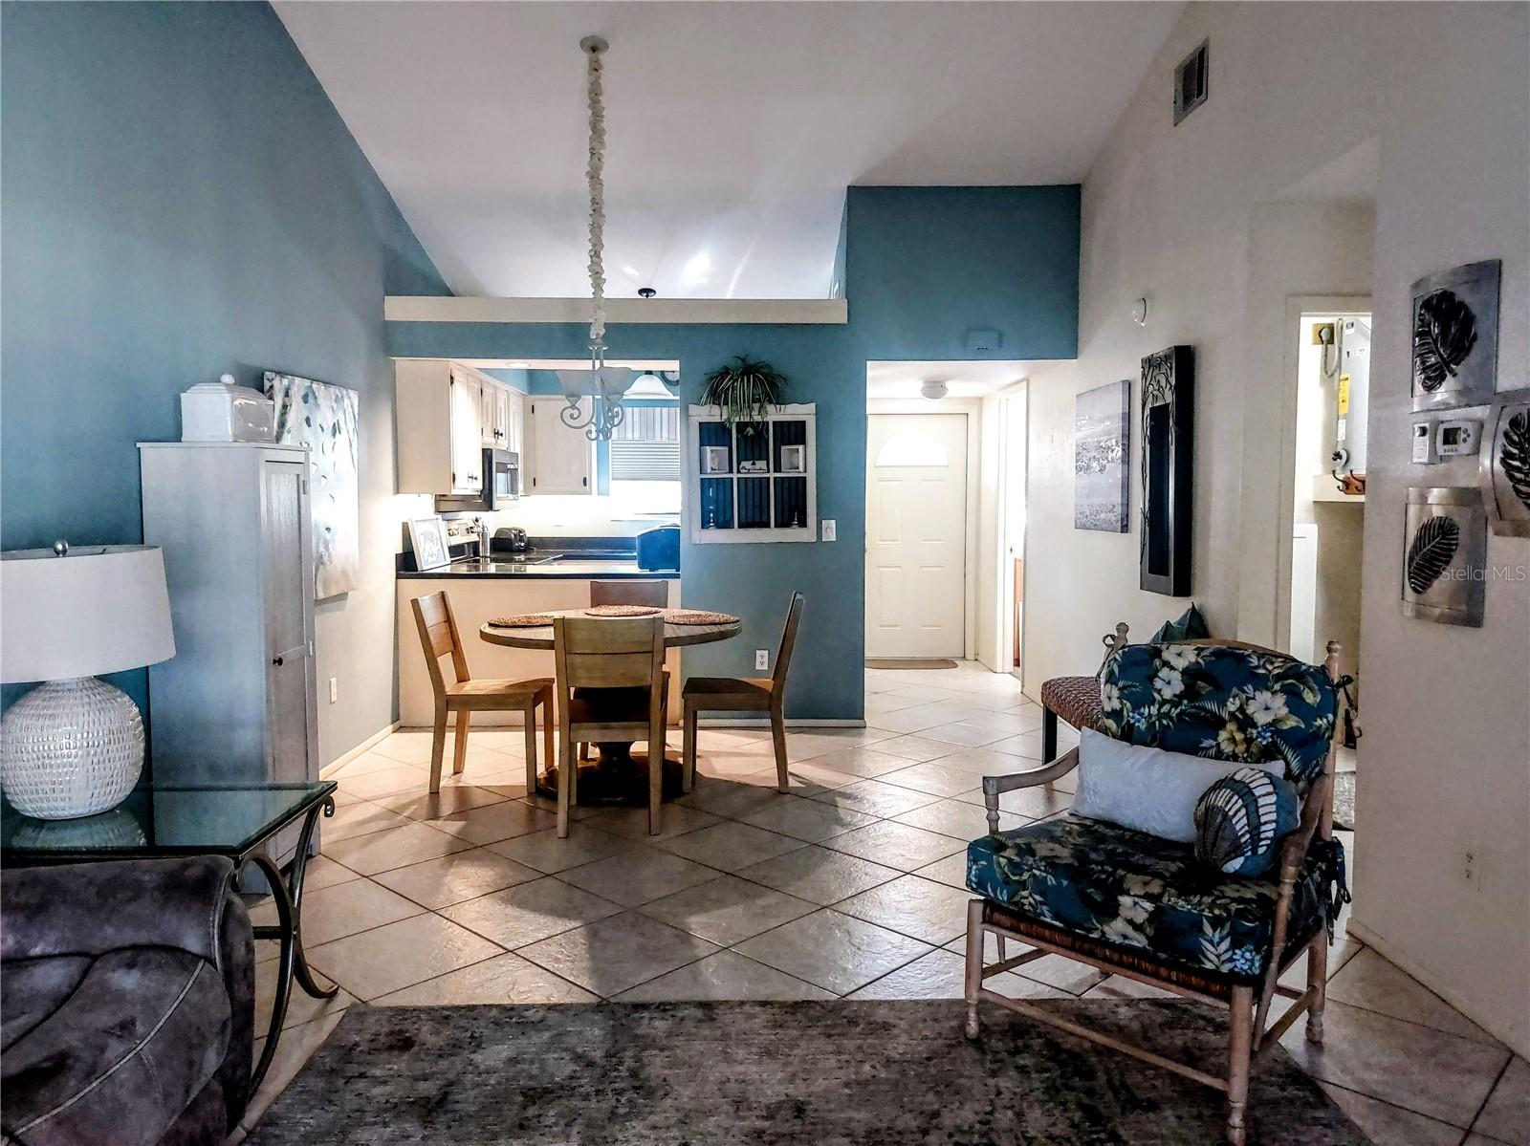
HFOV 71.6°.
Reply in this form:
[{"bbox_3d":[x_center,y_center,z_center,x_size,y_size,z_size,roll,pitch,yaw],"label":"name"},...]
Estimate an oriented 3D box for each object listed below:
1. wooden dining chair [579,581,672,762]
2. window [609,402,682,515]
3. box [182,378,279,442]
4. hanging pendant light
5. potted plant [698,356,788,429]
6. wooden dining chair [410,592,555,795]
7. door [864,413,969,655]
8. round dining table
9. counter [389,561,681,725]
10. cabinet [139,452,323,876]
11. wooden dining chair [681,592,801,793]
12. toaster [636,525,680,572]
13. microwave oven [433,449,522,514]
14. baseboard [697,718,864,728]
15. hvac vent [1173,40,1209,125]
[{"bbox_3d":[-0.749,0.514,5.733,0.455,0.895,0.570,0,4,-1],"label":"wooden dining chair"},{"bbox_3d":[-0.846,-0.932,8.743,0.860,0.930,0.100,0,4,-1],"label":"window"},{"bbox_3d":[-1.863,-0.567,3.704,0.175,0.245,0.320,0,4,-1],"label":"box"},{"bbox_3d":[-0.800,-1.544,4.920,0.370,1.844,0.370,0,4,-1],"label":"hanging pendant light"},{"bbox_3d":[-0.124,-1.031,6.104,0.500,0.425,0.290,0,4,-1],"label":"potted plant"},{"bbox_3d":[-1.326,0.554,5.058,0.570,0.900,0.450,0,4,-1],"label":"wooden dining chair"},{"bbox_3d":[1.225,-0.294,8.843,0.915,2.030,0.050,0,4,-1],"label":"door"},{"bbox_3d":[-0.725,0.626,5.024,1.235,0.767,1.235,0,4,-1],"label":"round dining table"},{"bbox_3d":[-1.314,0.435,6.537,1.660,0.920,0.700,0,4,-1],"label":"counter"},{"bbox_3d":[-1.874,0.322,3.771,0.410,1.530,0.430,0,4,-1],"label":"cabinet"},{"bbox_3d":[-0.099,0.551,5.036,0.555,0.895,0.430,0,4,-1],"label":"wooden dining chair"},{"bbox_3d":[-0.628,-0.148,6.614,0.320,0.265,0.230,0,4,-1],"label":"toaster"},{"bbox_3d":[-1.960,-0.629,7.247,0.400,0.415,0.770,0,4,-1],"label":"microwave oven"},{"bbox_3d":[0.053,0.885,6.235,1.080,0.057,0.016,0,4,-1],"label":"baseboard"},{"bbox_3d":[1.850,-2.139,4.625,0.020,0.255,0.350,0,4,-1],"label":"hvac vent"}]

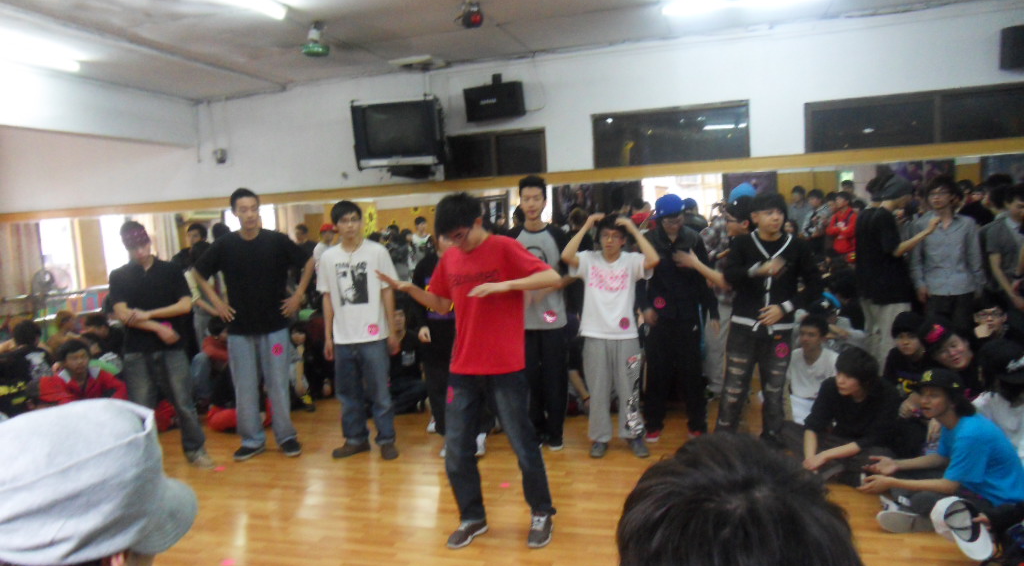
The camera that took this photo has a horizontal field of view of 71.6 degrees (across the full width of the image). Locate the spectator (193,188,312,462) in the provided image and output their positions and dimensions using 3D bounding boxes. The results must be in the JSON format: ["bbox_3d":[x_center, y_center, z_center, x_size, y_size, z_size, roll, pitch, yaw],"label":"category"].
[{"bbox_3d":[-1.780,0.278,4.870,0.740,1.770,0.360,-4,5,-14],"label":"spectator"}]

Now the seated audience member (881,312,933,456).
[{"bbox_3d":[2.500,0.603,4.500,0.550,0.850,0.750,-1,5,27],"label":"seated audience member"}]

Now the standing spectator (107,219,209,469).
[{"bbox_3d":[-2.455,0.387,4.930,0.620,1.660,0.450,-5,5,-25],"label":"standing spectator"}]

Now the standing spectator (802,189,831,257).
[{"bbox_3d":[3.626,-0.217,8.400,0.500,1.720,0.340,1,6,38],"label":"standing spectator"}]

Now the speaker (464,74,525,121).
[{"bbox_3d":[-0.145,-1.560,6.070,0.490,0.300,0.240,-1,15,24],"label":"speaker"}]

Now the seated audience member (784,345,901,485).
[{"bbox_3d":[1.851,0.699,3.930,0.660,0.770,0.660,-7,6,-41],"label":"seated audience member"}]

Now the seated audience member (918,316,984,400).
[{"bbox_3d":[2.550,0.611,4.100,0.520,0.850,0.600,1,6,40],"label":"seated audience member"}]

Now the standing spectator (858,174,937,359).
[{"bbox_3d":[2.794,0.094,5.200,0.550,1.720,0.450,-7,6,-38],"label":"standing spectator"}]

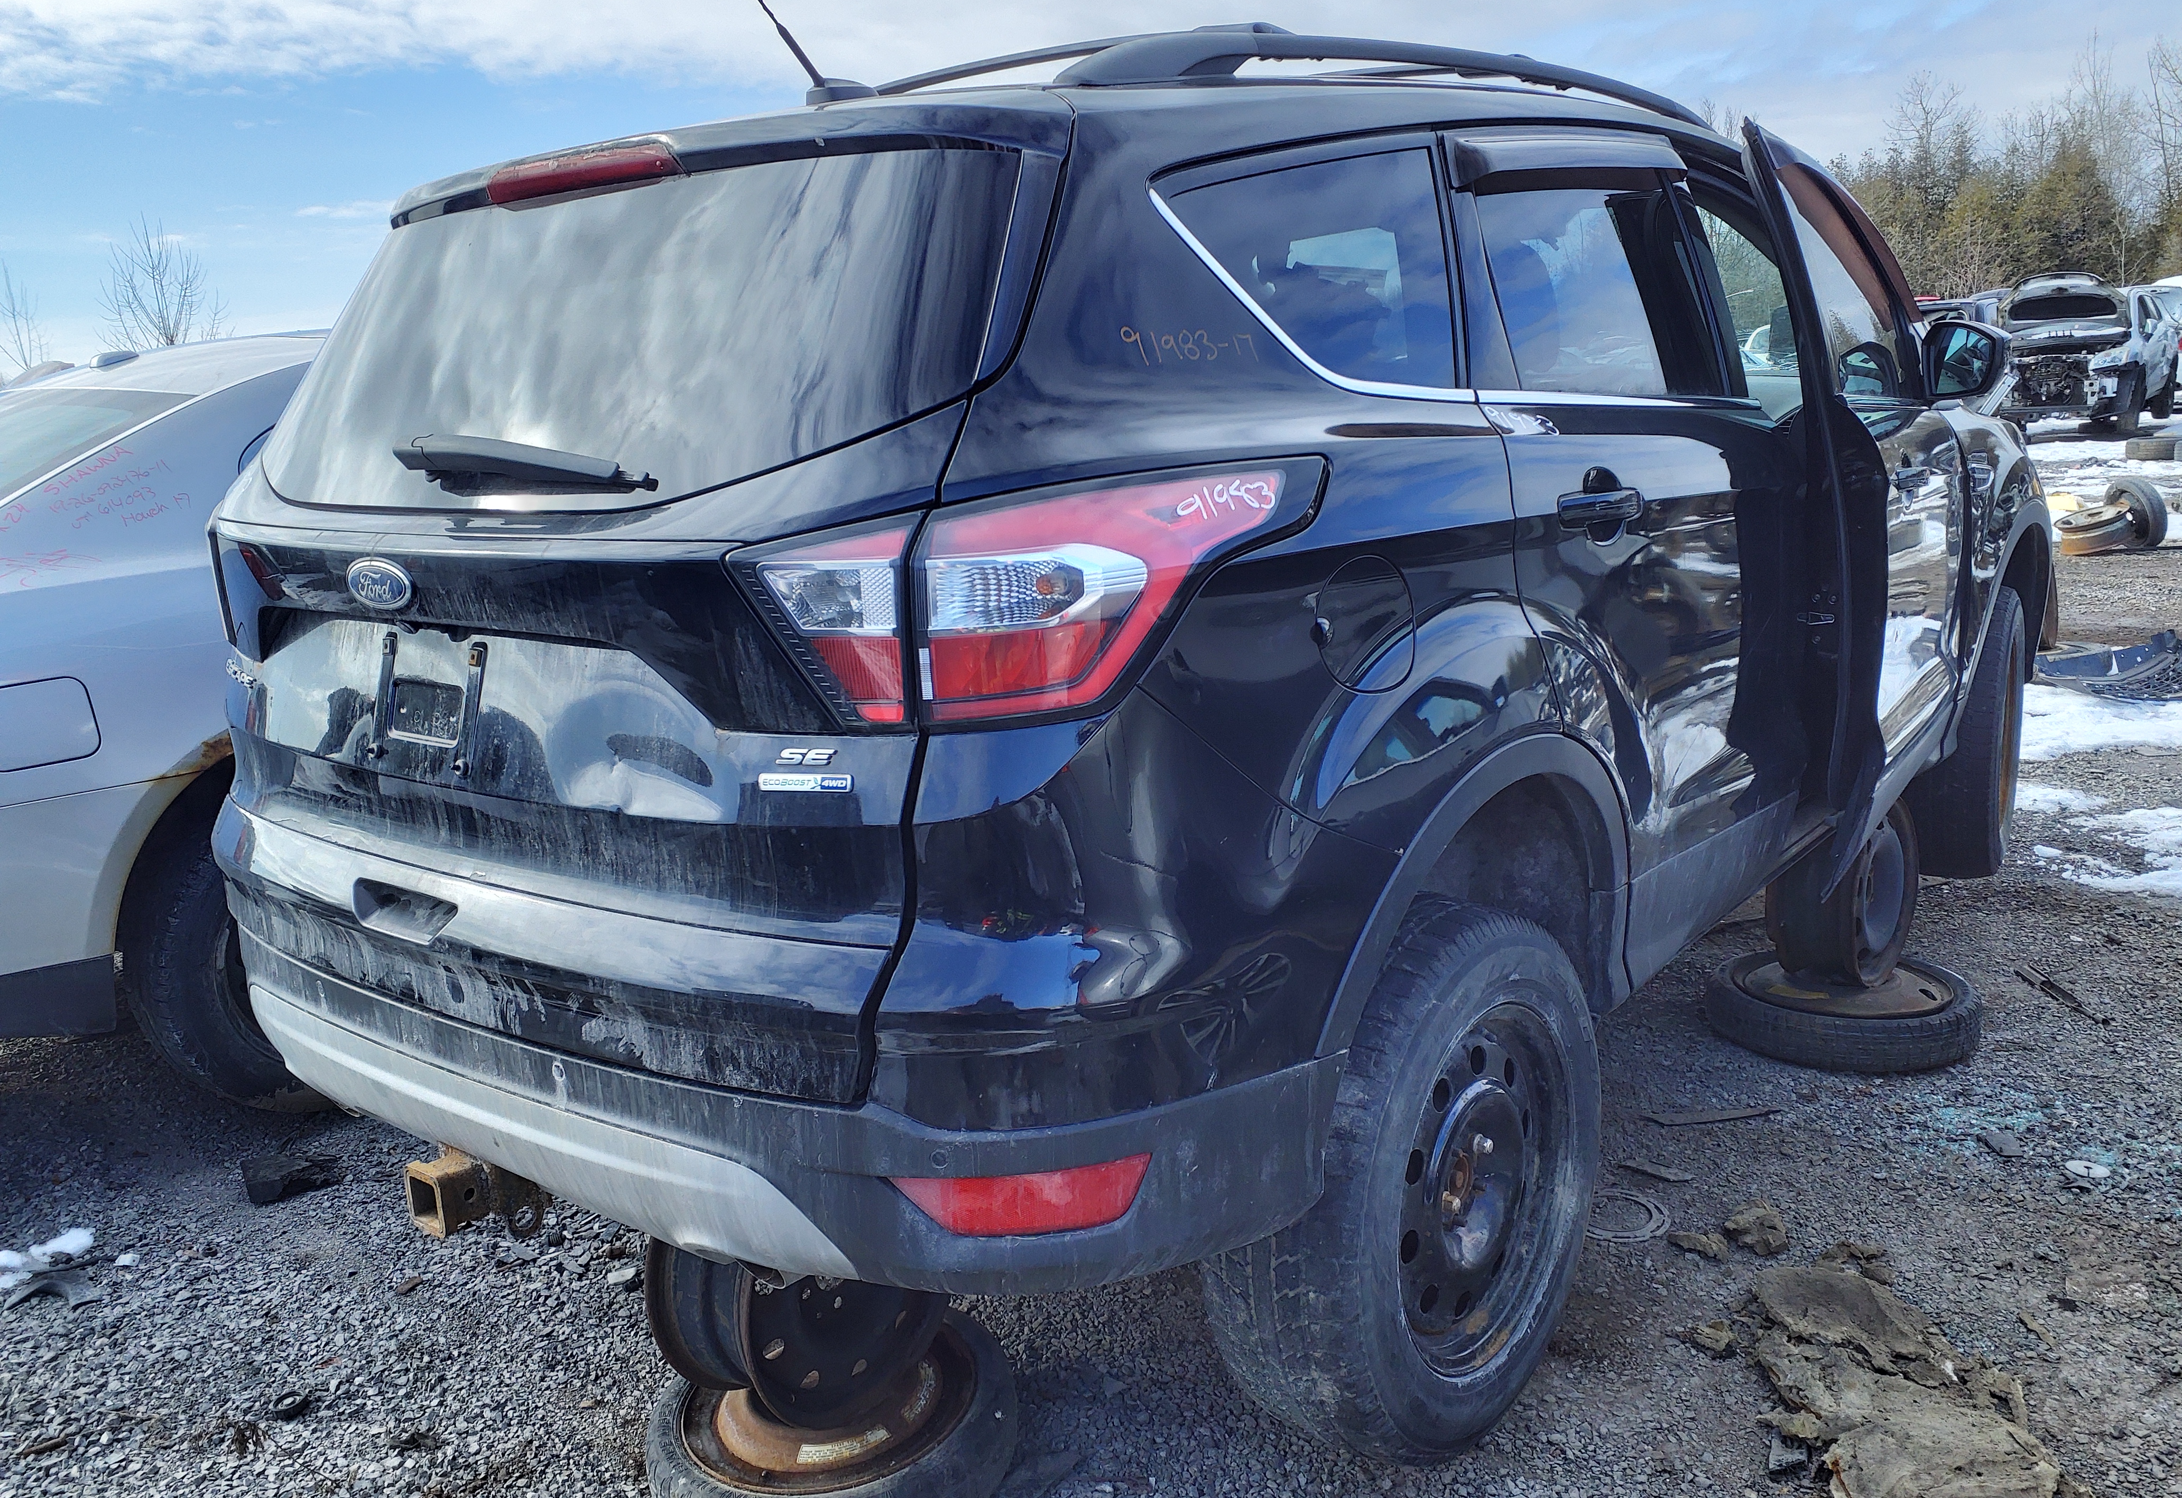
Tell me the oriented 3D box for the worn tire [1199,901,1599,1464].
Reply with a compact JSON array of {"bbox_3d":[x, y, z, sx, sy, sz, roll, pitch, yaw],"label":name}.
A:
[{"bbox_3d":[0.417,0.540,2.110,0.240,0.690,0.690,3,14,41],"label":"worn tire"}]

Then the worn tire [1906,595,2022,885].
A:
[{"bbox_3d":[2.130,-0.045,4.000,0.240,0.690,0.690,5,16,35],"label":"worn tire"}]

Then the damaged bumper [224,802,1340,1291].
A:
[{"bbox_3d":[-0.598,0.226,2.006,1.820,0.460,0.560,8,18,39],"label":"damaged bumper"}]

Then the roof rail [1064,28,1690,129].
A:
[{"bbox_3d":[0.550,-0.963,2.370,0.070,0.100,1.880,7,19,40],"label":"roof rail"}]

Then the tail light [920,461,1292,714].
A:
[{"bbox_3d":[0.039,-0.145,1.508,0.180,0.210,0.390,7,17,40],"label":"tail light"}]

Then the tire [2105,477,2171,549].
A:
[{"bbox_3d":[6.579,-1.477,10.300,0.130,0.460,0.460,-10,13,-3],"label":"tire"}]

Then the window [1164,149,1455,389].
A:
[{"bbox_3d":[0.292,-0.543,1.840,0.050,0.310,0.550,-17,1,43],"label":"window"}]

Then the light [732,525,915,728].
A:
[{"bbox_3d":[-0.226,-0.116,1.494,0.200,0.195,0.120,5,16,31],"label":"light"}]

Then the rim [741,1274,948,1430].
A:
[{"bbox_3d":[-0.380,0.695,2.225,0.180,0.400,0.400,7,16,37],"label":"rim"}]

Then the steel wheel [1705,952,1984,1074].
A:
[{"bbox_3d":[1.554,0.539,3.400,0.515,0.120,0.515,-4,11,-11],"label":"steel wheel"}]

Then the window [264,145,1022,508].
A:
[{"bbox_3d":[-0.620,-0.449,1.855,1.270,0.460,0.130,8,-17,39],"label":"window"}]

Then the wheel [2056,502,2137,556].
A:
[{"bbox_3d":[6.199,-1.357,10.100,0.420,0.165,0.420,-13,12,32],"label":"wheel"}]

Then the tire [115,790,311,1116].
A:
[{"bbox_3d":[-1.690,0.440,3.530,0.220,0.660,0.660,3,14,41],"label":"tire"}]

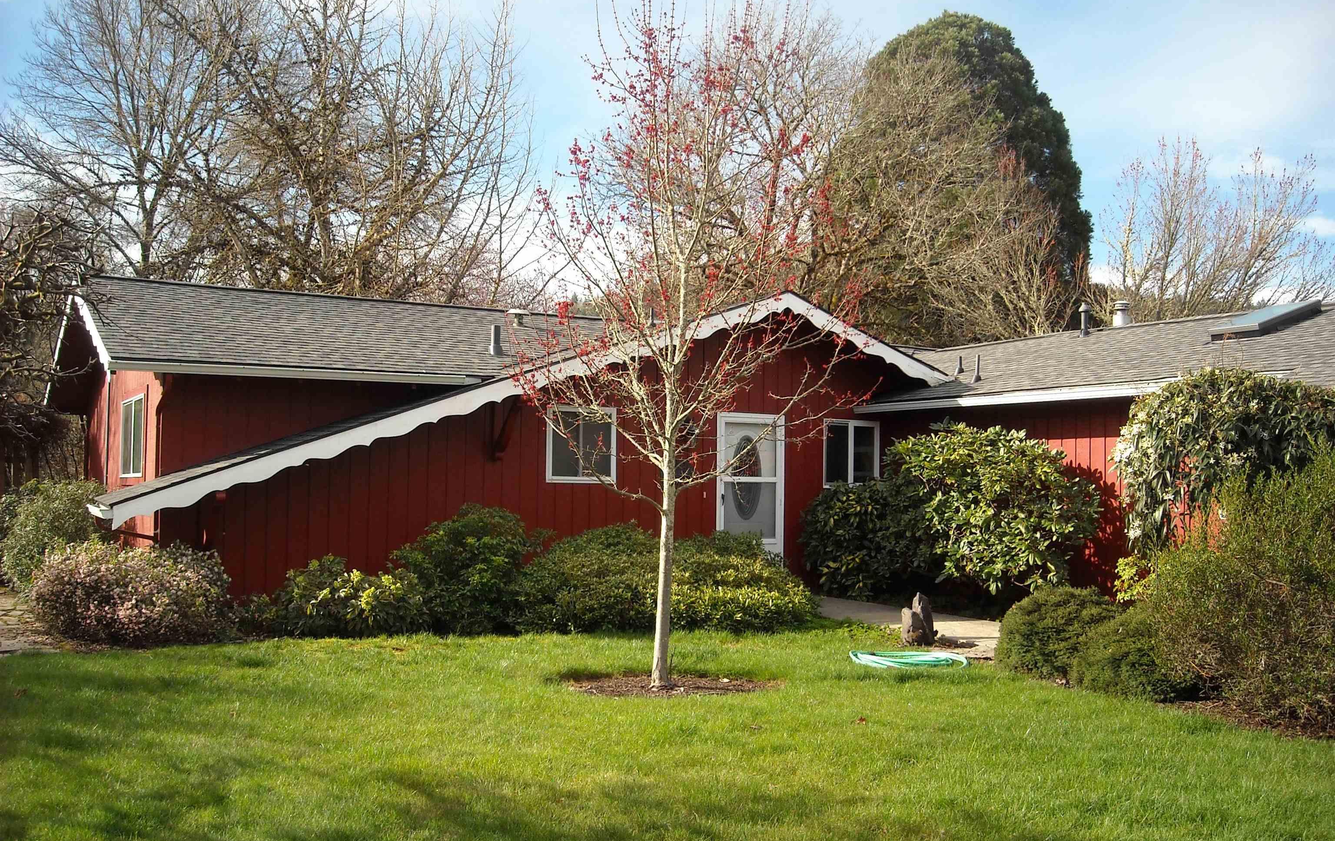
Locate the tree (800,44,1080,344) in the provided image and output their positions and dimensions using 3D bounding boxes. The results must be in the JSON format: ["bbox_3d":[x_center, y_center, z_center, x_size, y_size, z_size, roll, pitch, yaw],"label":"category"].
[{"bbox_3d":[6.232,-2.985,31.115,6.491,11.545,6.361,1,-2,0],"label":"tree"}]

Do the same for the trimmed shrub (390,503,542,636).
[{"bbox_3d":[-1.951,1.402,13.097,1.449,1.174,1.400,1,-2,-18],"label":"trimmed shrub"}]

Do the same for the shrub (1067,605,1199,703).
[{"bbox_3d":[3.311,1.621,9.597,0.912,0.607,1.000,0,-2,15],"label":"shrub"}]

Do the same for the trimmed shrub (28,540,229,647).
[{"bbox_3d":[-4.750,1.486,11.996,1.695,0.847,1.500,2,-2,-24],"label":"trimmed shrub"}]

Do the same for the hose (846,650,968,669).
[{"bbox_3d":[1.936,1.924,10.825,0.962,0.090,0.850,1,-2,0],"label":"hose"}]

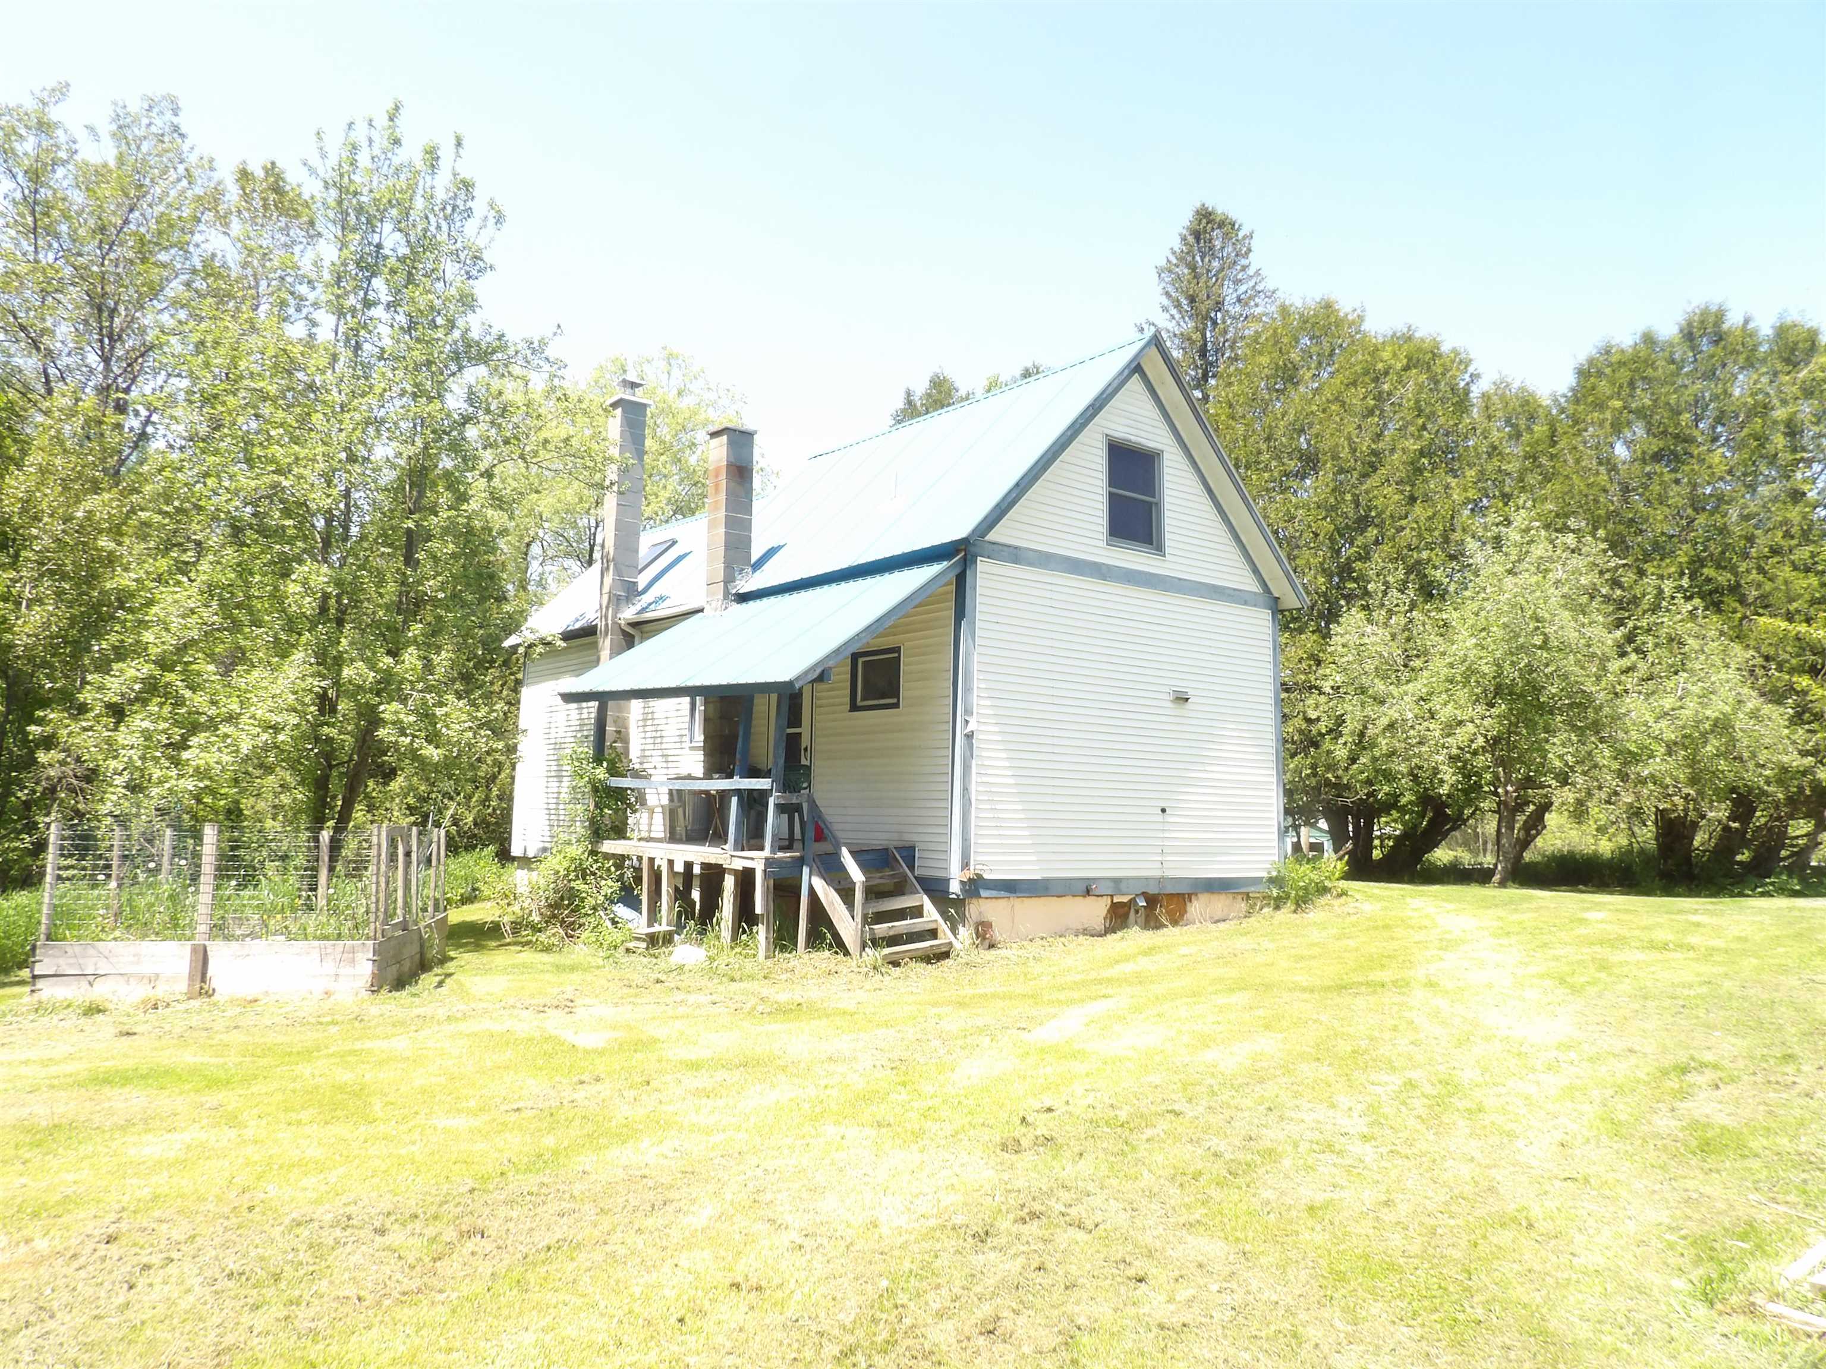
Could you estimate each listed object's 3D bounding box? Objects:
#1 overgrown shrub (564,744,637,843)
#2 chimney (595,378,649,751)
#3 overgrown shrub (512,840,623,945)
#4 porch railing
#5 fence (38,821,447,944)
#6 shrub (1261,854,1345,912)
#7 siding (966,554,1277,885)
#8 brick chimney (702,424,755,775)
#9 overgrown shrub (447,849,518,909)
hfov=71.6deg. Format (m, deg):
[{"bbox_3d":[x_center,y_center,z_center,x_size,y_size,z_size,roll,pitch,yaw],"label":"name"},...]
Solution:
[{"bbox_3d":[-3.413,1.205,13.800,0.700,1.040,0.650,1,-6,0],"label":"overgrown shrub"},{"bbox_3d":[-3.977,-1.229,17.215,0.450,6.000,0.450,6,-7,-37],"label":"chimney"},{"bbox_3d":[-3.545,2.146,13.000,1.050,1.000,0.950,1,-6,0],"label":"overgrown shrub"},{"bbox_3d":[-2.153,1.253,12.390,0.420,0.675,3.481,6,-7,-37],"label":"porch railing"},{"bbox_3d":[-5.518,1.636,10.868,2.414,0.920,2.400,2,-6,-8],"label":"fence"},{"bbox_3d":[4.260,2.169,13.850,0.800,0.610,0.750,1,-6,0],"label":"shrub"},{"bbox_3d":[2.263,0.472,12.672,4.340,2.911,0.120,6,-7,-37],"label":"siding"},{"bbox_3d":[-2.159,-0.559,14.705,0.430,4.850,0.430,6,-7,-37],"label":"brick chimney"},{"bbox_3d":[-6.384,2.876,18.700,0.950,0.820,0.900,1,-6,0],"label":"overgrown shrub"}]

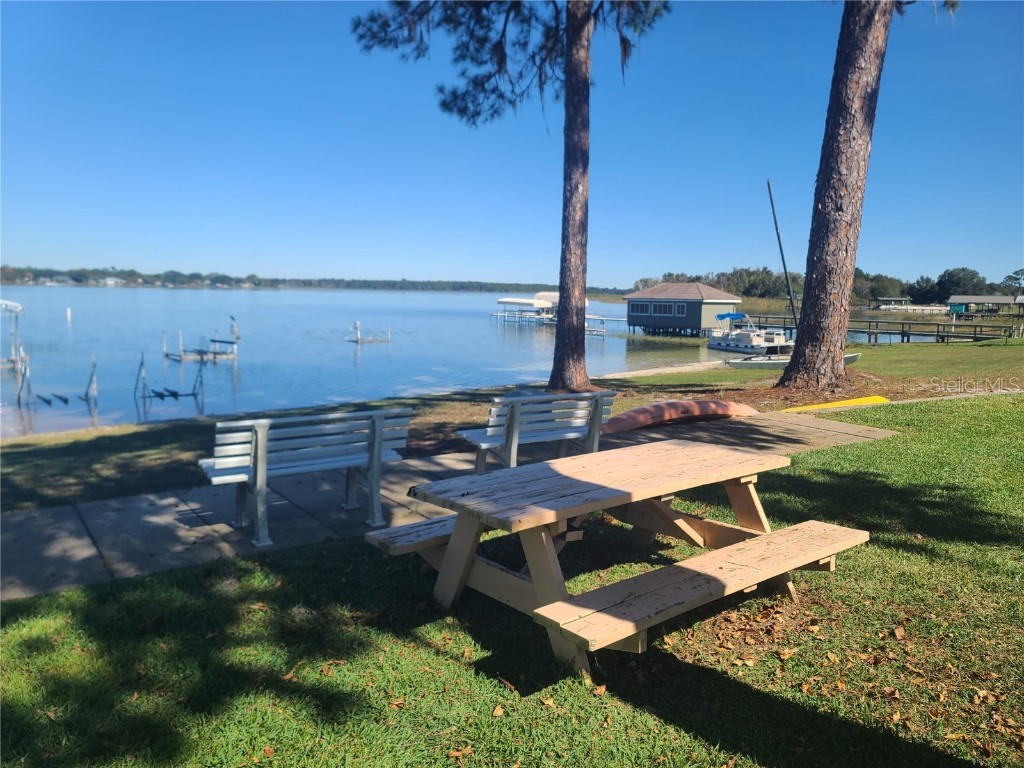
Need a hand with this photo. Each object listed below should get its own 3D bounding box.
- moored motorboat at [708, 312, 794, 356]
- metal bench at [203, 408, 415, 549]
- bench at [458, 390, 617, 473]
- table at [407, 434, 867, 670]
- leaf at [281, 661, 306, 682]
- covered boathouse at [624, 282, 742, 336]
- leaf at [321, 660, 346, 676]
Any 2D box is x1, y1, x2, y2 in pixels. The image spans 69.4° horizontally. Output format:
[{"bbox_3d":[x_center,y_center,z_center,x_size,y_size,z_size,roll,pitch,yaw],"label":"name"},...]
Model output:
[{"bbox_3d":[14.995,-3.131,46.300,2.350,2.500,5.300,-3,8,-30],"label":"moored motorboat"},{"bbox_3d":[-1.412,0.574,5.147,1.320,0.810,0.616,-4,9,-34],"label":"metal bench"},{"bbox_3d":[0.224,0.459,6.399,1.307,0.801,0.610,-4,8,-34],"label":"bench"},{"bbox_3d":[0.507,0.771,3.702,1.906,0.680,1.634,-5,6,-38],"label":"table"},{"bbox_3d":[-0.871,1.148,2.956,0.070,0.030,0.130,1,5,18],"label":"leaf"},{"bbox_3d":[14.750,-6.580,64.500,5.100,4.400,8.800,-5,9,-38],"label":"covered boathouse"},{"bbox_3d":[-0.718,1.144,2.974,0.070,0.030,0.120,1,6,24],"label":"leaf"}]

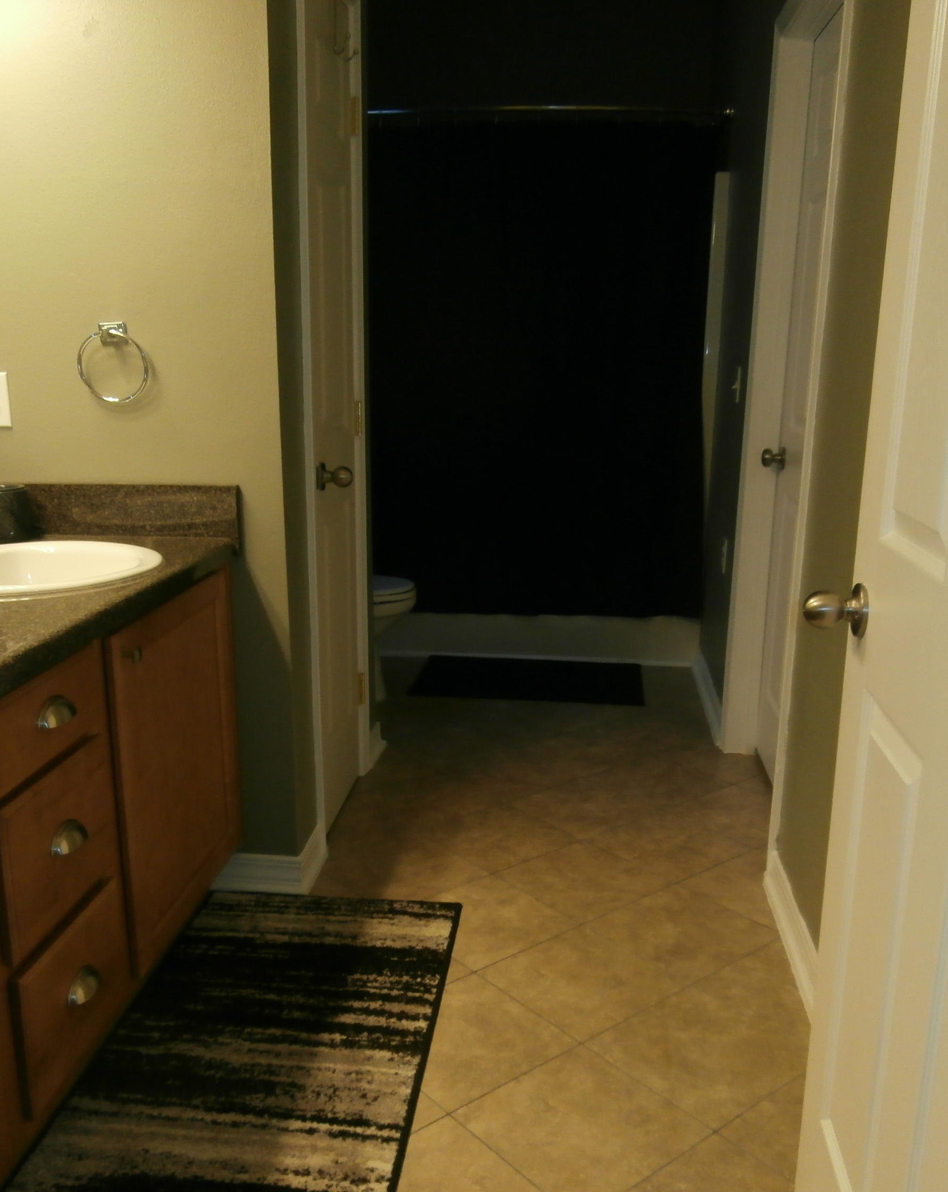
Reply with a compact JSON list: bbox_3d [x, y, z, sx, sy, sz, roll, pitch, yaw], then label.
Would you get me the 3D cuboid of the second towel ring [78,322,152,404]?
[{"bbox_3d":[-0.745,-0.483,2.279,0.147,0.165,0.065,2,14,5],"label":"second towel ring"}]

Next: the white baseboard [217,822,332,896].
[{"bbox_3d":[-0.486,0.623,2.652,0.225,0.096,0.195,2,14,5],"label":"white baseboard"}]

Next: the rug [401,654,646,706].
[{"bbox_3d":[0.212,0.308,4.128,0.834,0.012,0.486,2,14,5],"label":"rug"}]

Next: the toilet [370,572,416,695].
[{"bbox_3d":[-0.565,-0.006,3.823,0.740,0.750,0.420,2,14,5],"label":"toilet"}]

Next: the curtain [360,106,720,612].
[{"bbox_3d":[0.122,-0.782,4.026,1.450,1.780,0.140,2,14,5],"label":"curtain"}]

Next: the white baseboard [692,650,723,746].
[{"bbox_3d":[0.816,0.333,3.890,0.016,0.095,0.820,2,14,5],"label":"white baseboard"}]

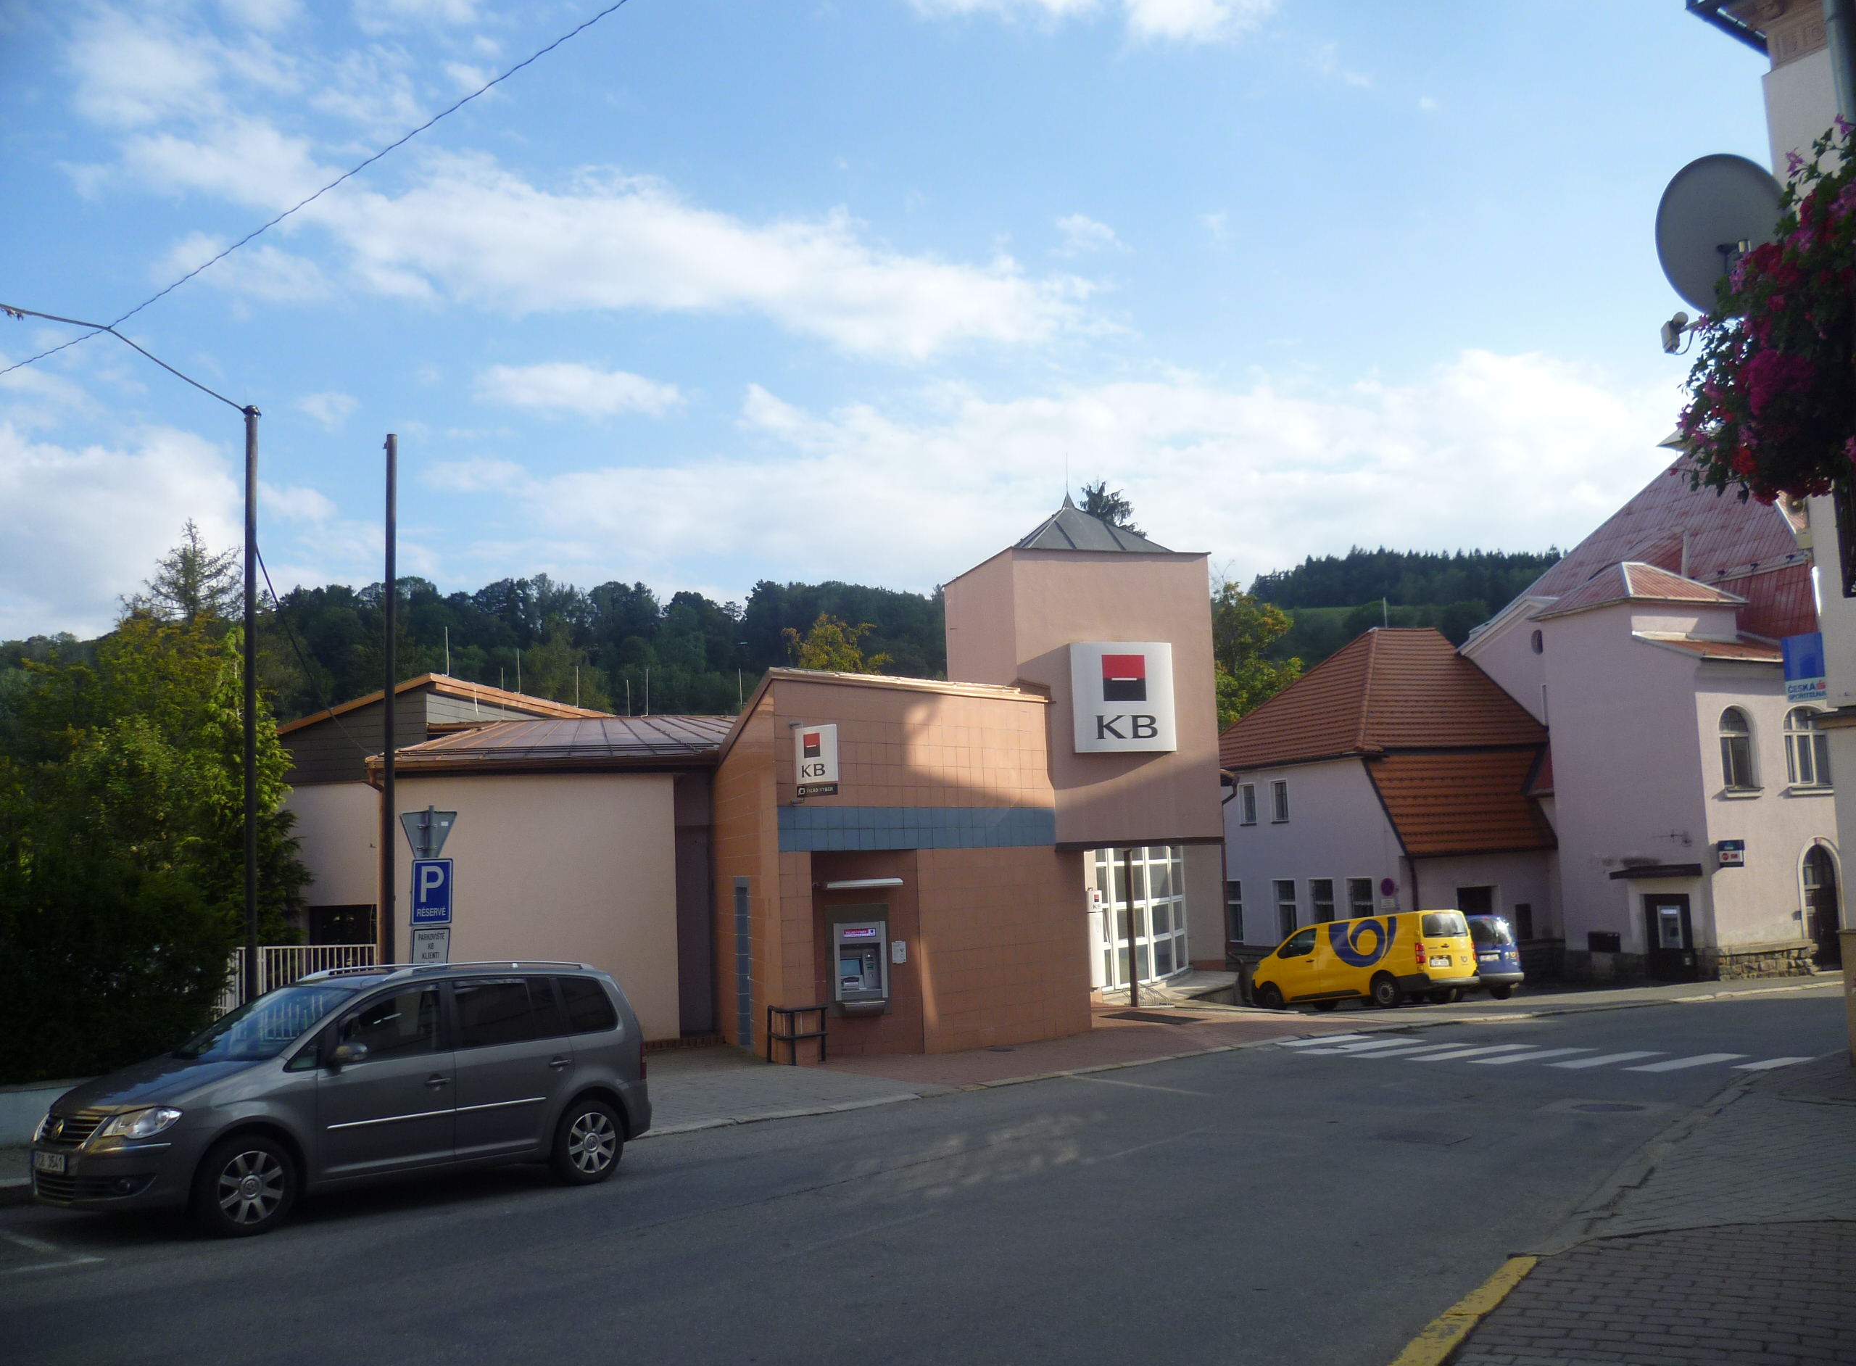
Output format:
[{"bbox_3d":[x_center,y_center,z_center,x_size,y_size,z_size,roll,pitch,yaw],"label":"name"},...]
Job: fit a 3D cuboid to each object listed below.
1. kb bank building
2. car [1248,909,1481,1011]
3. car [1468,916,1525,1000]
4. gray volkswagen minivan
[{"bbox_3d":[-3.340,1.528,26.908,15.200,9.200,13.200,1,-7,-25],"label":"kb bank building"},{"bbox_3d":[9.500,6.230,33.400,1.950,1.930,5.280,3,-12,-34],"label":"car"},{"bbox_3d":[11.480,6.480,35.000,1.810,1.840,4.390,3,-12,-32],"label":"car"},{"bbox_3d":[-4.150,2.950,11.200,1.820,1.650,4.400,-7,-11,40],"label":"gray volkswagen minivan"}]

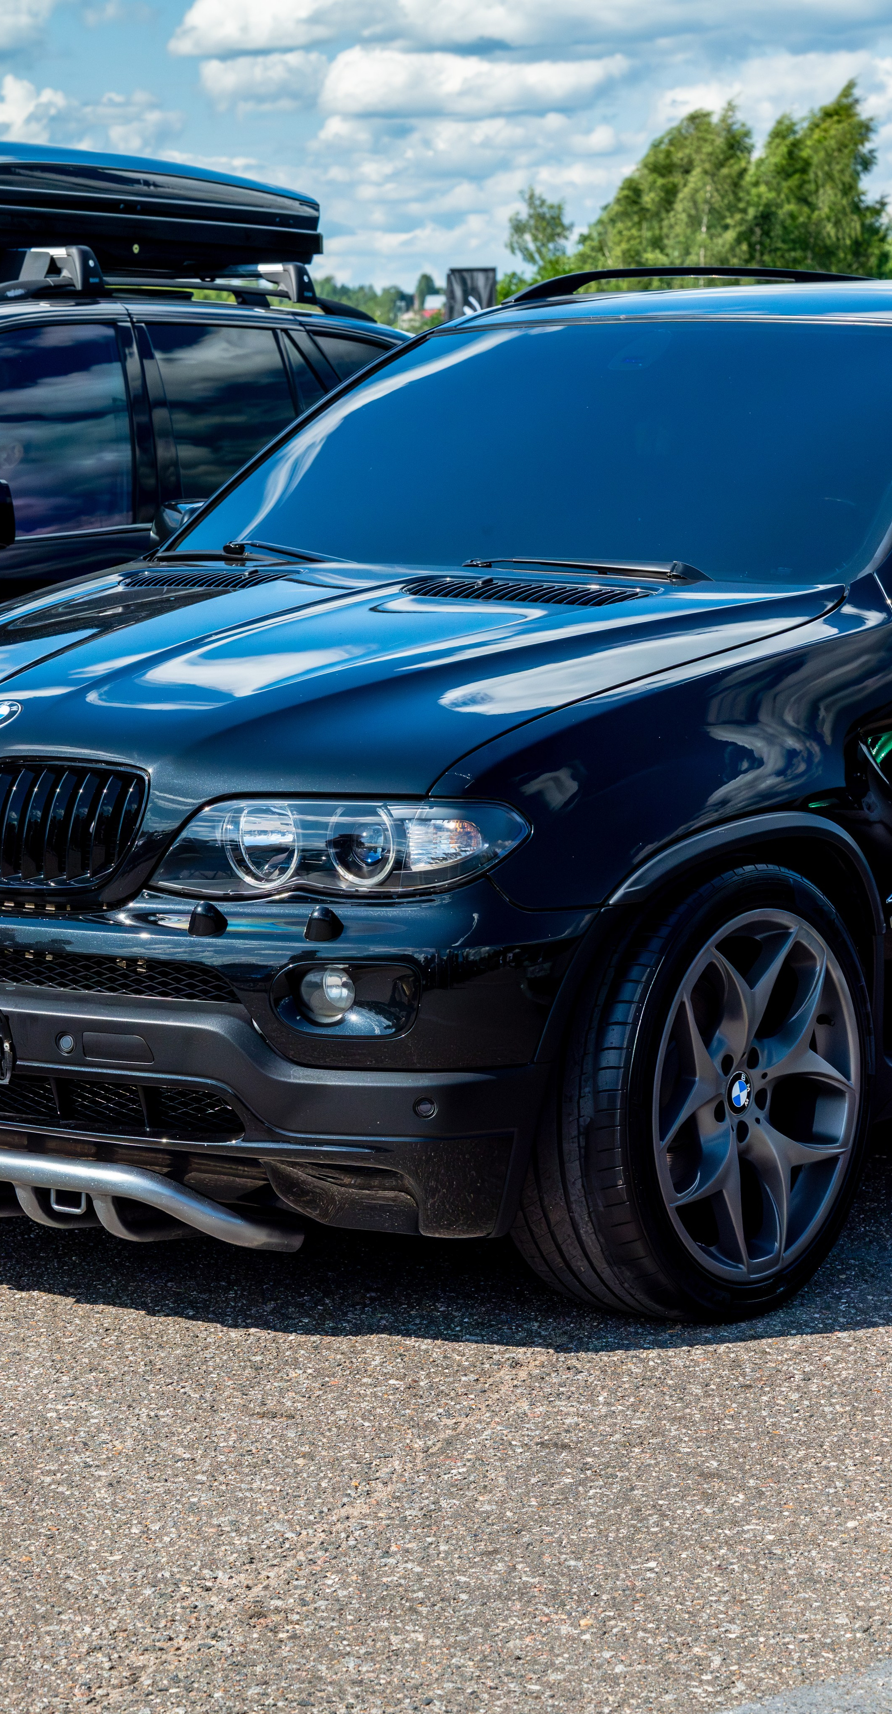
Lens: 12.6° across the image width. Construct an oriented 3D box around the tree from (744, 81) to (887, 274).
[{"bbox_3d":[12.507,-21.497,137.813,4.919,9.685,4.919,1,8,5],"label":"tree"}]

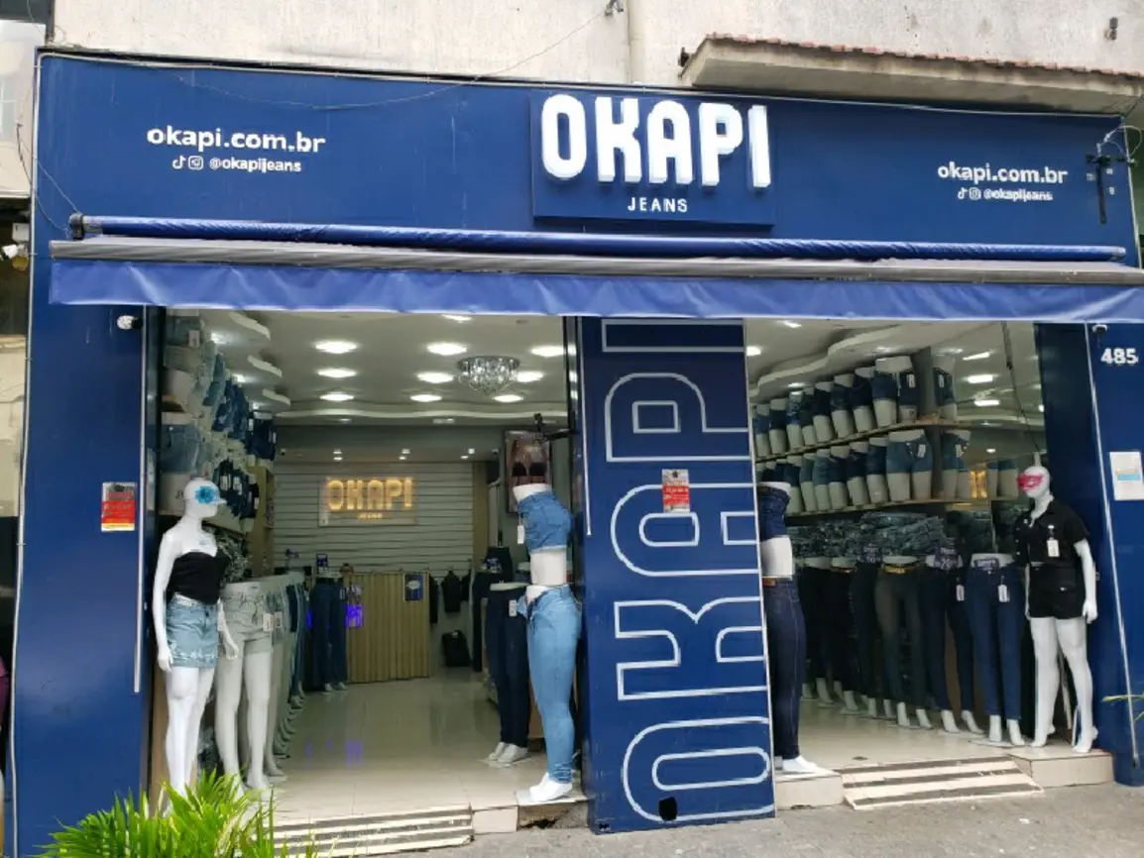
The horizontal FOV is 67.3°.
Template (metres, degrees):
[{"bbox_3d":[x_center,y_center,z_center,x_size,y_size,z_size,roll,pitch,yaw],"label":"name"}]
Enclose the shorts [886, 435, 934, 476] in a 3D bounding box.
[{"bbox_3d":[2.620,0.204,6.661,0.350,0.310,0.240,-4,-7,16],"label":"shorts"}]

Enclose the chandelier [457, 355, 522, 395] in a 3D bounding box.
[{"bbox_3d":[-0.664,-0.427,6.900,0.480,0.290,0.480,-2,-8,0],"label":"chandelier"}]

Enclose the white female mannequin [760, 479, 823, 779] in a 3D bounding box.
[{"bbox_3d":[1.211,1.145,5.022,0.350,1.620,0.350,-1,-7,-5],"label":"white female mannequin"}]

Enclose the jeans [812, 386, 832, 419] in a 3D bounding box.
[{"bbox_3d":[2.367,-0.251,7.906,0.340,0.300,0.250,-4,-7,12],"label":"jeans"}]

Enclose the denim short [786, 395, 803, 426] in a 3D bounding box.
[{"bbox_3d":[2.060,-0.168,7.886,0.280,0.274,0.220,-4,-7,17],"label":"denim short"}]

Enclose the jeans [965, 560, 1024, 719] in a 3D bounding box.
[{"bbox_3d":[2.650,1.311,5.420,0.360,1.000,0.250,-3,-8,2],"label":"jeans"}]

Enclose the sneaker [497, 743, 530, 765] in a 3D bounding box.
[{"bbox_3d":[-0.371,2.052,5.420,0.100,0.100,0.240,-8,-10,37],"label":"sneaker"}]

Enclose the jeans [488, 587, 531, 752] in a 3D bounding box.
[{"bbox_3d":[-0.402,1.523,5.550,0.340,1.000,0.250,-7,-9,31],"label":"jeans"}]

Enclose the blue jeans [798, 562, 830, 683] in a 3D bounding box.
[{"bbox_3d":[2.069,1.600,7.098,0.350,0.940,0.270,-4,-7,17],"label":"blue jeans"}]

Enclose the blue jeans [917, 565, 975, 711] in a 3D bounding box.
[{"bbox_3d":[2.576,1.419,5.871,0.380,0.960,0.280,-3,-7,10],"label":"blue jeans"}]

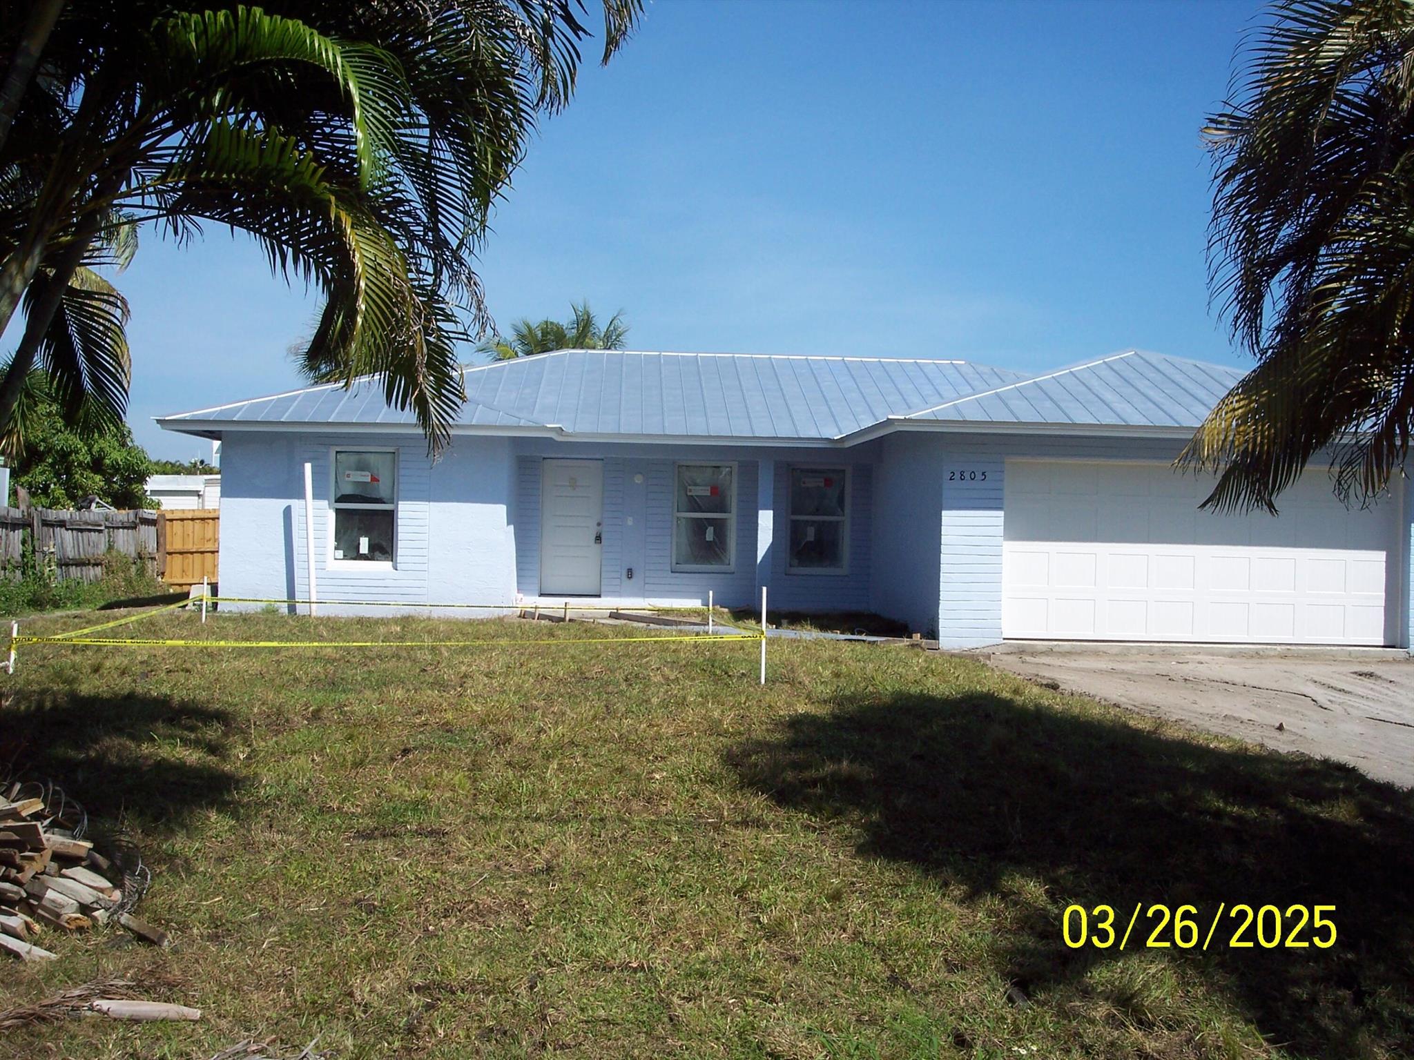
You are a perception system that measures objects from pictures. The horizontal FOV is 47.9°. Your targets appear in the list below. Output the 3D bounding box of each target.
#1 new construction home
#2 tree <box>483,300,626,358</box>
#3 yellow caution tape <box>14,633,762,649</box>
[{"bbox_3d":[1.111,-0.898,25.878,17.376,4.266,15.704,1,1,-2],"label":"new construction home"},{"bbox_3d":[-4.496,-2.953,46.070,4.800,7.398,4.800,1,1,-2],"label":"tree"},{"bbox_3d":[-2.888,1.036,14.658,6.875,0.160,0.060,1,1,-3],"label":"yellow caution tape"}]

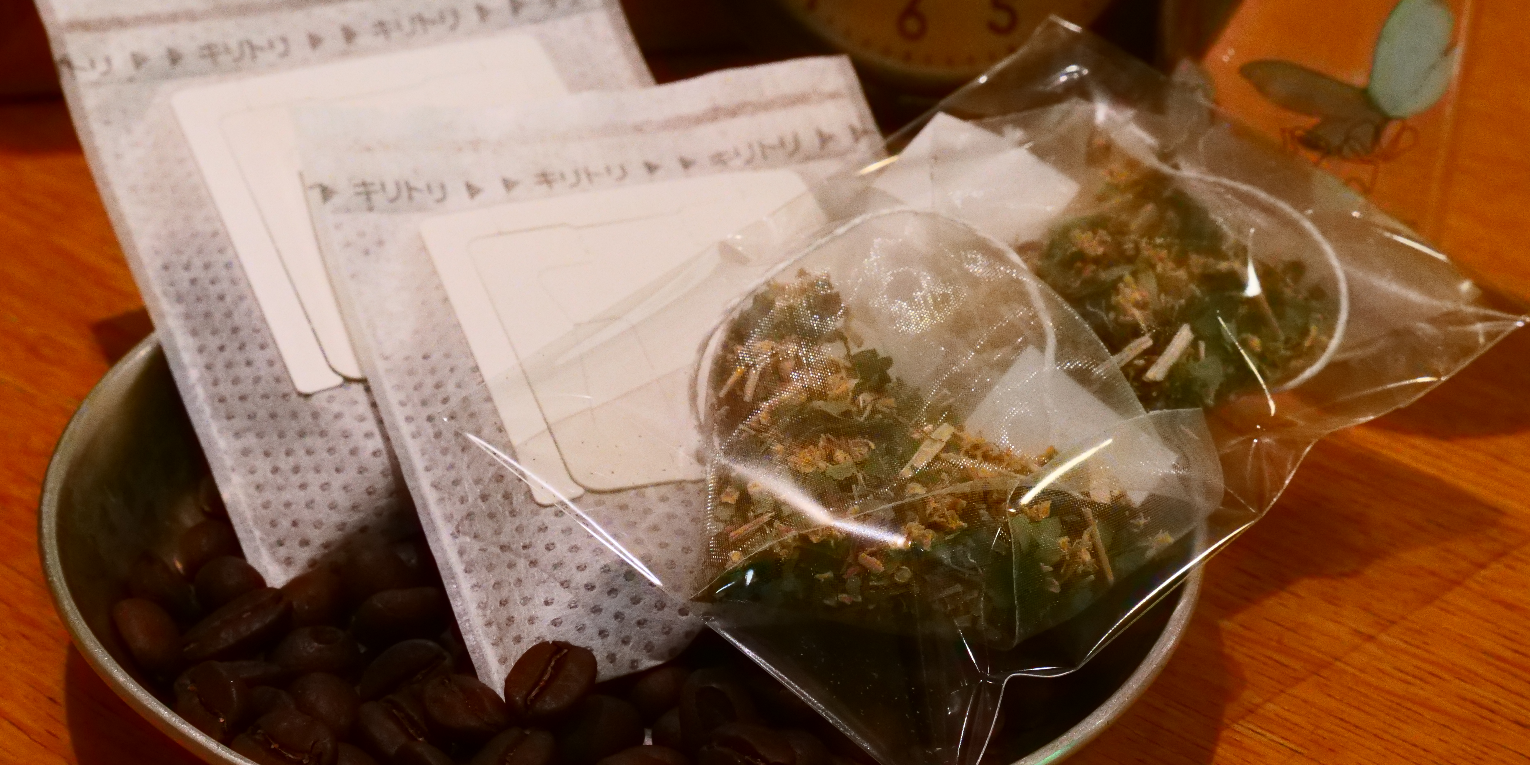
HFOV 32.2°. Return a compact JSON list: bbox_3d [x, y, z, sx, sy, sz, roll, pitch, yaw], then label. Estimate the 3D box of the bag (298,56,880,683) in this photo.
[{"bbox_3d":[-0.008,-0.003,0.311,0.074,0.011,0.090,-8,54,-23],"label":"bag"}]

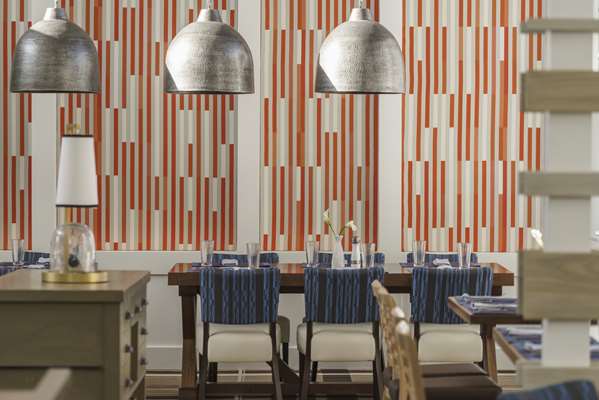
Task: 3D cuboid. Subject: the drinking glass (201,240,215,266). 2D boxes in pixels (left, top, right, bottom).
[{"bbox_3d":[-0.579,0.338,12.150,0.083,0.157,0.083,0,1,0],"label":"drinking glass"}]

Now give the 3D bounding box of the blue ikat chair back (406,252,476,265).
[{"bbox_3d":[0.944,0.512,12.750,0.470,0.330,0.110,0,1,0],"label":"blue ikat chair back"}]

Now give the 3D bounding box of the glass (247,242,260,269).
[{"bbox_3d":[-0.279,0.345,11.800,0.083,0.157,0.083,0,1,0],"label":"glass"}]

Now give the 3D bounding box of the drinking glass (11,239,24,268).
[{"bbox_3d":[-1.781,0.333,12.250,0.083,0.157,0.083,0,1,0],"label":"drinking glass"}]

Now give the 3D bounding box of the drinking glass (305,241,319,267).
[{"bbox_3d":[0.077,0.339,12.150,0.083,0.157,0.083,0,1,0],"label":"drinking glass"}]

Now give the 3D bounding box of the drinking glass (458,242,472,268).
[{"bbox_3d":[1.013,0.345,11.800,0.083,0.157,0.083,0,1,0],"label":"drinking glass"}]

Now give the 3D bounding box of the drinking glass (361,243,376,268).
[{"bbox_3d":[0.423,0.345,11.800,0.083,0.157,0.083,0,1,0],"label":"drinking glass"}]

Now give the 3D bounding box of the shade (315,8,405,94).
[{"bbox_3d":[0.363,-0.884,11.500,0.535,0.510,0.535,0,1,0],"label":"shade"}]

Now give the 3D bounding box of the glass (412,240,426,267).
[{"bbox_3d":[0.755,0.338,12.150,0.083,0.157,0.083,0,1,0],"label":"glass"}]

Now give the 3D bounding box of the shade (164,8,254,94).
[{"bbox_3d":[-0.534,-0.884,11.500,0.535,0.510,0.535,0,1,0],"label":"shade"}]

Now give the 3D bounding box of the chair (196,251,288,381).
[{"bbox_3d":[-0.343,0.748,12.500,0.530,0.820,0.590,0,1,-3],"label":"chair"}]

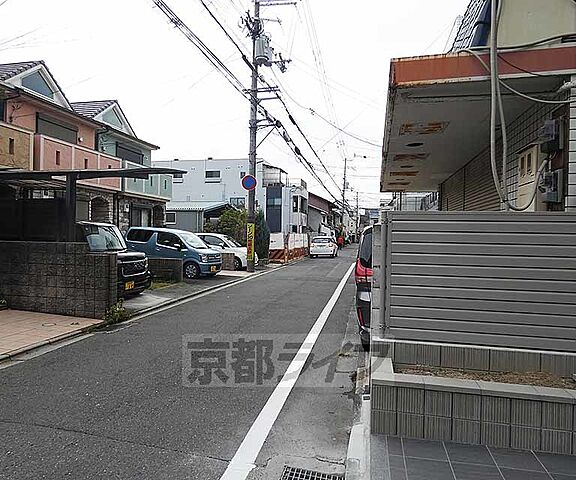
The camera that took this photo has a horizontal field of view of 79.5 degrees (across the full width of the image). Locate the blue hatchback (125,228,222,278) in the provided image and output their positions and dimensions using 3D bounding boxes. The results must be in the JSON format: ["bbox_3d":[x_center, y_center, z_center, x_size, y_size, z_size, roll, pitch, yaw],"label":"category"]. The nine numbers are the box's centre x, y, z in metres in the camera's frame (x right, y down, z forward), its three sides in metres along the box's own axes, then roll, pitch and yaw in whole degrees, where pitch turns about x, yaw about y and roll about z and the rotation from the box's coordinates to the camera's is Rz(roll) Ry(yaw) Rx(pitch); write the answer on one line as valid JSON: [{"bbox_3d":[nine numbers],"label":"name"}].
[{"bbox_3d":[-4.159,0.465,12.856,3.395,1.650,1.475,1,1,15],"label":"blue hatchback"}]

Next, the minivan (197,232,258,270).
[{"bbox_3d":[-3.210,0.506,15.807,3.850,1.530,1.680,1,1,15],"label":"minivan"}]

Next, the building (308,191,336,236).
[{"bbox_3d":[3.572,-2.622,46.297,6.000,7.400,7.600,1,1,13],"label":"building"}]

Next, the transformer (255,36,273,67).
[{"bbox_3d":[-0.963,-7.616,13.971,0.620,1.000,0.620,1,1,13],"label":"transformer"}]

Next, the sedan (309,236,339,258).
[{"bbox_3d":[2.781,0.533,25.407,1.700,1.470,4.400,1,1,13],"label":"sedan"}]

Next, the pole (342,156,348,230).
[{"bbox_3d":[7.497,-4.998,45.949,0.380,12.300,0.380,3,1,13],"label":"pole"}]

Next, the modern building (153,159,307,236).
[{"bbox_3d":[-5.830,-3.600,37.609,15.800,9.200,6.400,1,1,13],"label":"modern building"}]

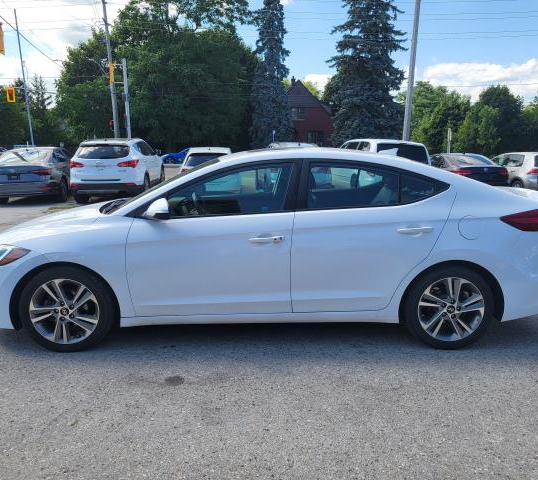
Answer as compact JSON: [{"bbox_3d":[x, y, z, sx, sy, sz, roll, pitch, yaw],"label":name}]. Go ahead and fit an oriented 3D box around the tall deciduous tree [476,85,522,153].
[{"bbox_3d":[21.009,-10.395,43.845,4.600,7.600,4.600,0,10,0],"label":"tall deciduous tree"}]

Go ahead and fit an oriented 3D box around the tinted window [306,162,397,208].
[{"bbox_3d":[0.593,-0.387,3.355,0.660,0.320,0.050,0,-2,-1],"label":"tinted window"}]

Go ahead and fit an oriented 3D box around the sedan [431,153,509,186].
[{"bbox_3d":[6.336,-2.295,16.837,1.820,1.440,4.720,-1,10,-5],"label":"sedan"}]

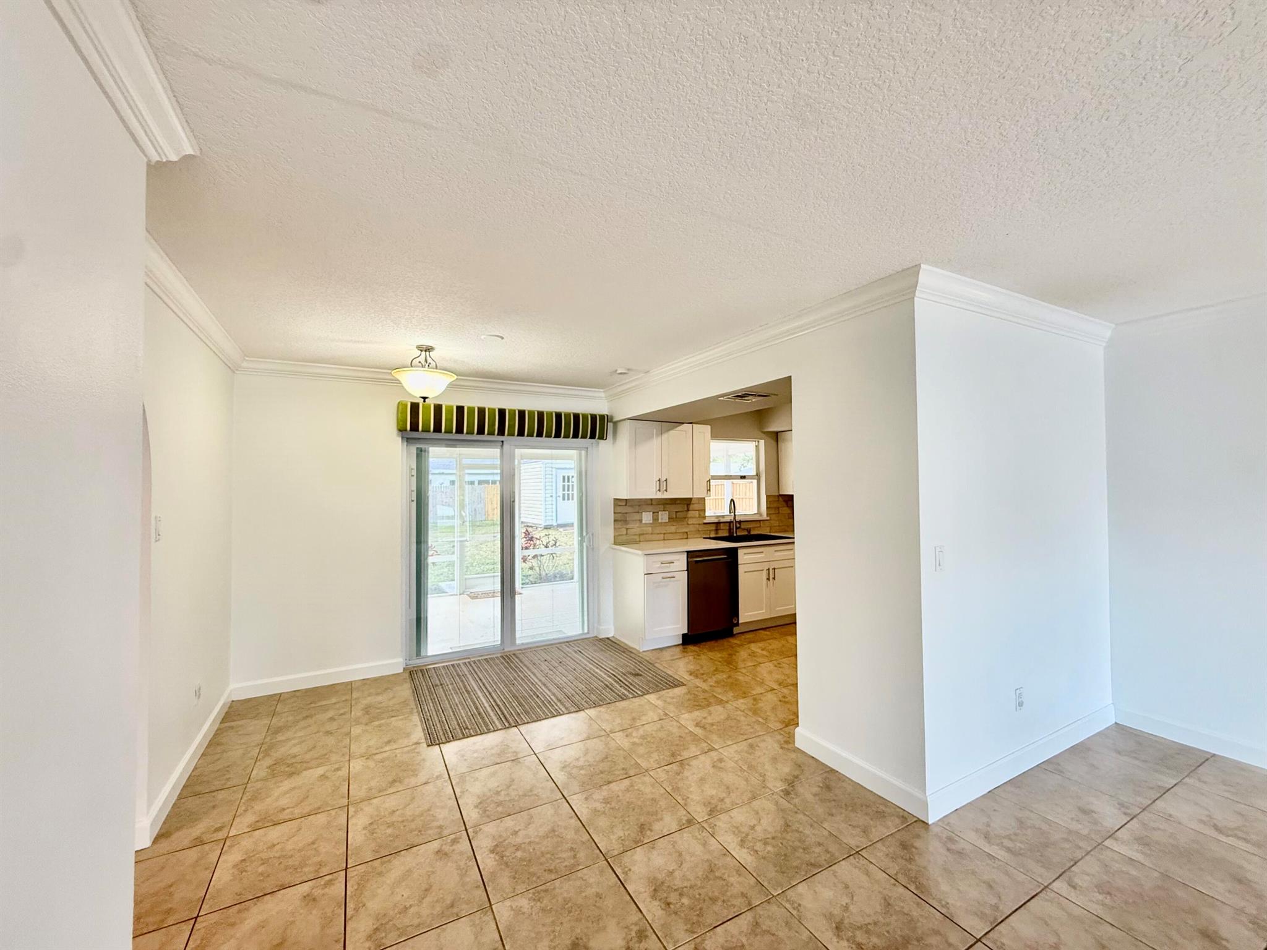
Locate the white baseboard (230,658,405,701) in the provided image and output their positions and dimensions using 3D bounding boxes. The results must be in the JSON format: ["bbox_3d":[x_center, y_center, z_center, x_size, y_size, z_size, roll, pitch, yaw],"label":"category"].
[{"bbox_3d":[-2.358,1.550,3.907,1.120,0.104,0.017,0,-1,-29],"label":"white baseboard"}]

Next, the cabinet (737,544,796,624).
[{"bbox_3d":[1.274,1.135,5.573,0.838,0.808,0.614,0,-1,-29],"label":"cabinet"}]

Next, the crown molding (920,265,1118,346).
[{"bbox_3d":[2.121,-0.853,2.728,2.027,0.095,0.086,0,-1,-29],"label":"crown molding"}]

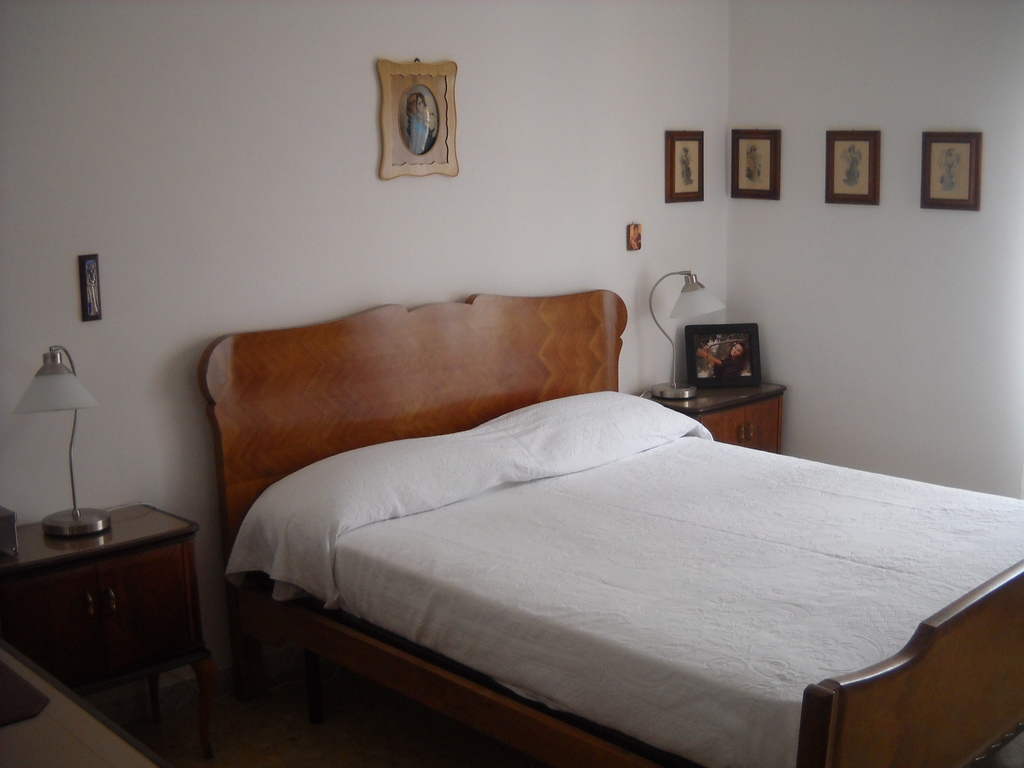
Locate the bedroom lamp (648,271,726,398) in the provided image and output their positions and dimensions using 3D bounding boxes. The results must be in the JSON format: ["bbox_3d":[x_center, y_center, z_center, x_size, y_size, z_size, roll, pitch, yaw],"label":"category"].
[{"bbox_3d":[0.656,-0.189,4.549,0.285,0.466,0.215,4,12,23],"label":"bedroom lamp"}]

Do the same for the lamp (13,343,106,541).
[{"bbox_3d":[-1.104,0.139,2.979,0.215,0.466,0.285,-2,11,-6],"label":"lamp"}]

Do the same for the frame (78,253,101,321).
[{"bbox_3d":[-1.101,-0.251,3.165,0.054,0.172,0.015,-10,14,-41],"label":"frame"}]

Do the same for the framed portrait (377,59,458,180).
[{"bbox_3d":[-0.276,-0.784,3.596,0.025,0.345,0.295,10,15,44],"label":"framed portrait"}]

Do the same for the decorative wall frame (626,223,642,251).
[{"bbox_3d":[0.457,-0.547,4.524,0.065,0.098,0.016,-10,14,-41],"label":"decorative wall frame"}]

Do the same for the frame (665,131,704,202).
[{"bbox_3d":[0.665,-0.835,4.664,0.222,0.263,0.020,-10,14,-41],"label":"frame"}]

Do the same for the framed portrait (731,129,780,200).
[{"bbox_3d":[0.956,-0.858,4.744,0.020,0.263,0.222,-10,14,-41],"label":"framed portrait"}]

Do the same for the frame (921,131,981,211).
[{"bbox_3d":[1.499,-0.726,4.137,0.020,0.263,0.222,-10,14,-41],"label":"frame"}]

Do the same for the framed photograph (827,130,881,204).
[{"bbox_3d":[1.244,-0.787,4.421,0.020,0.263,0.222,-10,14,-41],"label":"framed photograph"}]

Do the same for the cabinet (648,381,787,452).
[{"bbox_3d":[0.750,0.361,4.697,0.615,0.652,0.330,-10,14,-41],"label":"cabinet"}]

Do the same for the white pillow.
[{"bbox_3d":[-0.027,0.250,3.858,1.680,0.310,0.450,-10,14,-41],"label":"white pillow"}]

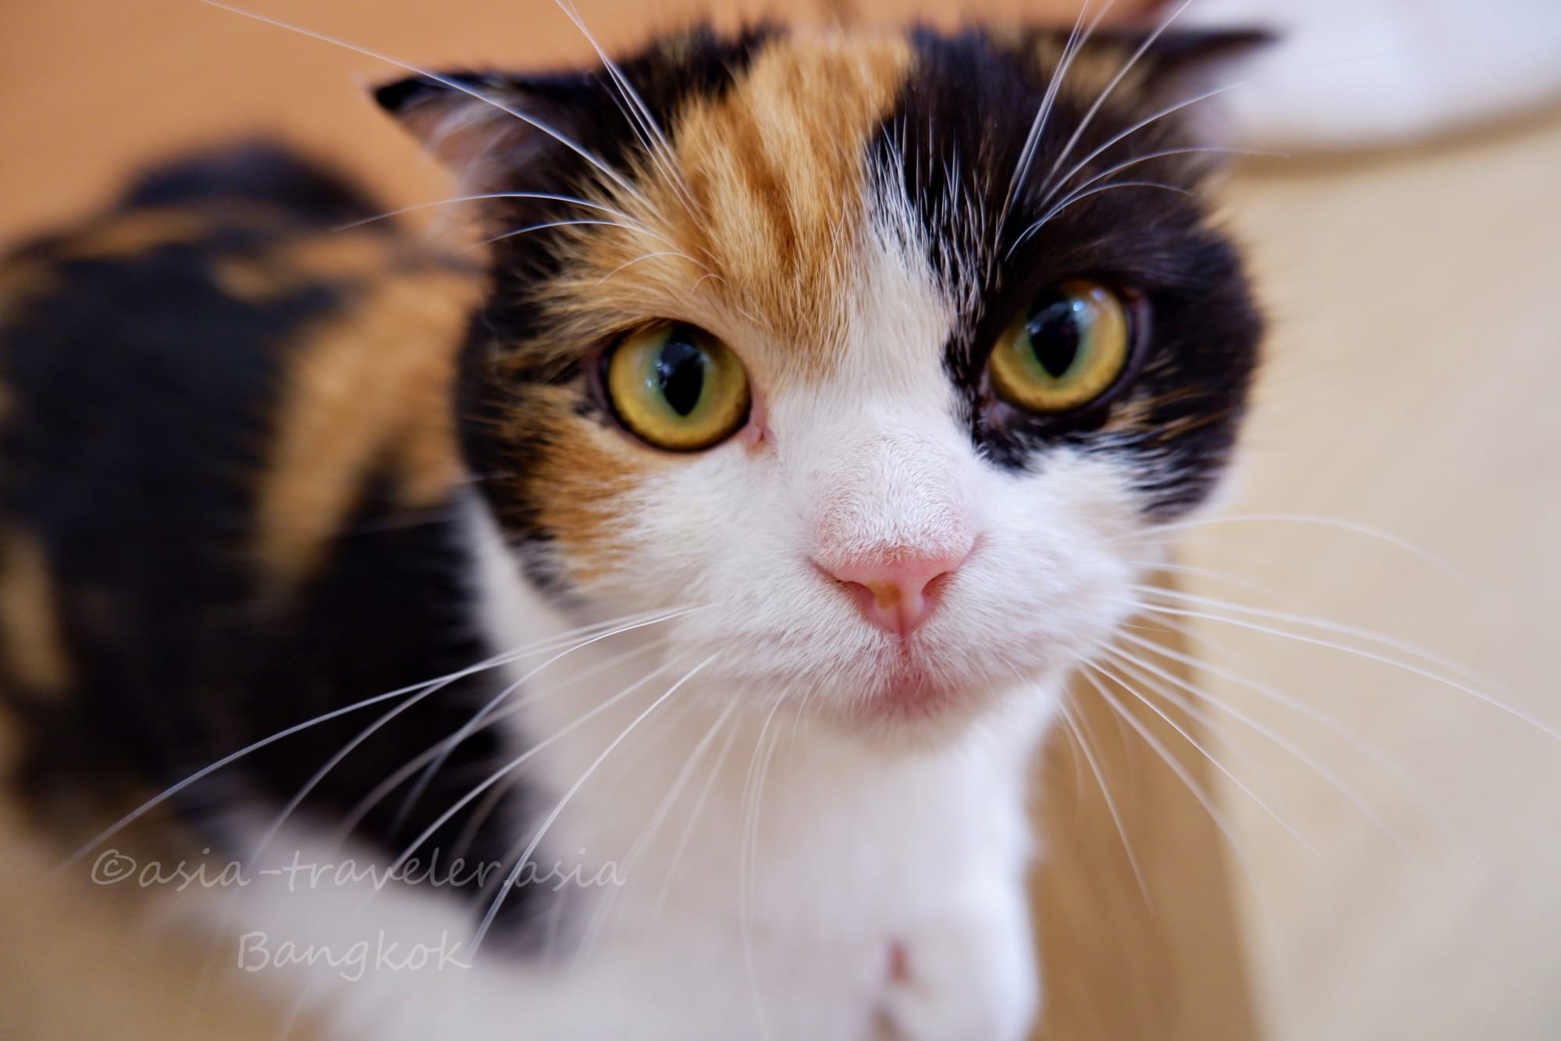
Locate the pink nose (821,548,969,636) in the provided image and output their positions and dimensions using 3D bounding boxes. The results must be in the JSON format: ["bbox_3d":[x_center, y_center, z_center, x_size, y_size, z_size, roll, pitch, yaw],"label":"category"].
[{"bbox_3d":[0.013,0.008,0.109,0.016,0.010,0.009,-6,10,1],"label":"pink nose"}]

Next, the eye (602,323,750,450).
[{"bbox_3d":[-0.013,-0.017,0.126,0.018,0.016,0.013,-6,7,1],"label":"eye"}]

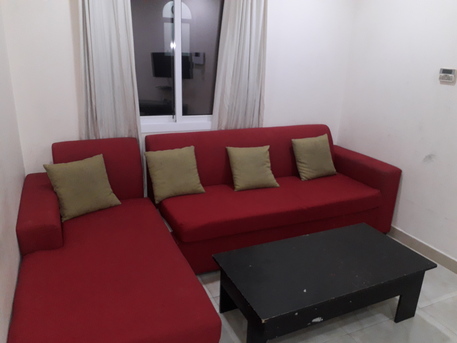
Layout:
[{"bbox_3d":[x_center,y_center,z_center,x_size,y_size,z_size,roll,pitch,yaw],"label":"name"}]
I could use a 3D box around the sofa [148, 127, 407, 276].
[{"bbox_3d":[0.381,0.139,2.956,1.940,0.850,0.790,-6,21,-23],"label":"sofa"}]

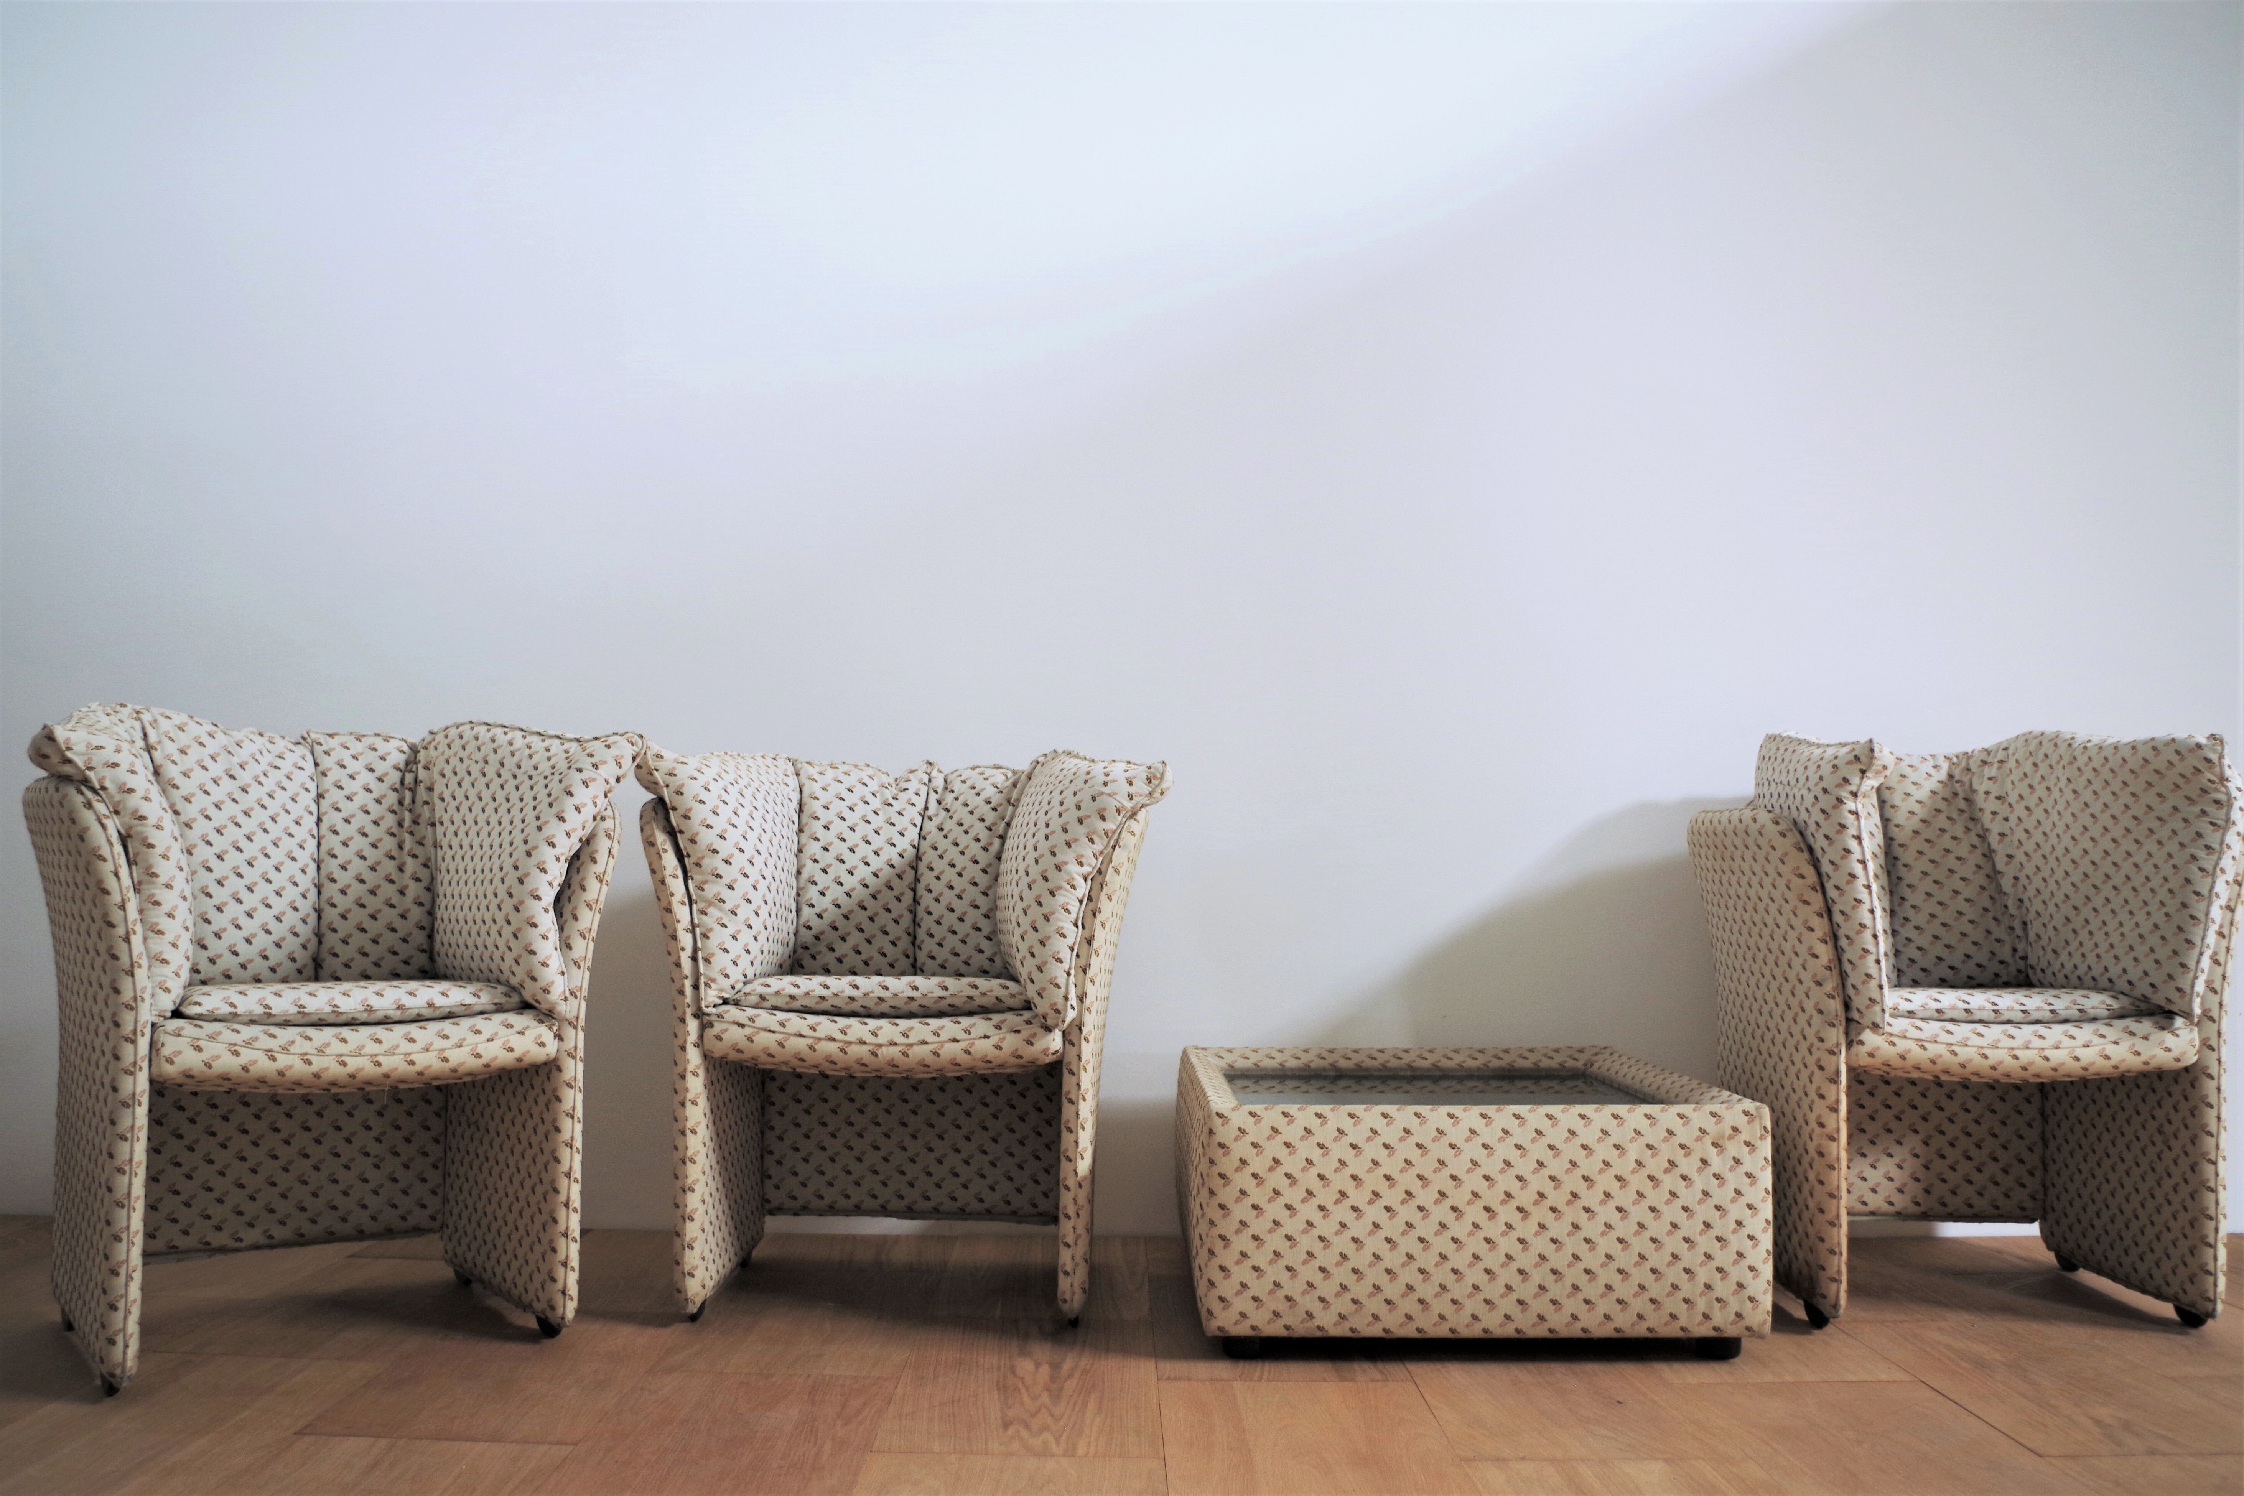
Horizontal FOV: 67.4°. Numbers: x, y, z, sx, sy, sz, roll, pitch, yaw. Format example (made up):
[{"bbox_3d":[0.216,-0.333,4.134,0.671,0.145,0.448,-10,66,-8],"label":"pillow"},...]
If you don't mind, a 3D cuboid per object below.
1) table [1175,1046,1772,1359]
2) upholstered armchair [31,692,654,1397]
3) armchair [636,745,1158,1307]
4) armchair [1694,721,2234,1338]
[{"bbox_3d":[0.455,0.633,2.424,0.713,0.329,0.673,1,-4,0],"label":"table"},{"bbox_3d":[-1.056,0.362,2.206,0.716,0.802,0.588,4,-6,-39],"label":"upholstered armchair"},{"bbox_3d":[-0.321,0.402,2.491,0.716,0.789,0.588,1,-4,-1],"label":"armchair"},{"bbox_3d":[1.208,0.397,2.476,0.716,0.814,0.588,0,-4,3],"label":"armchair"}]

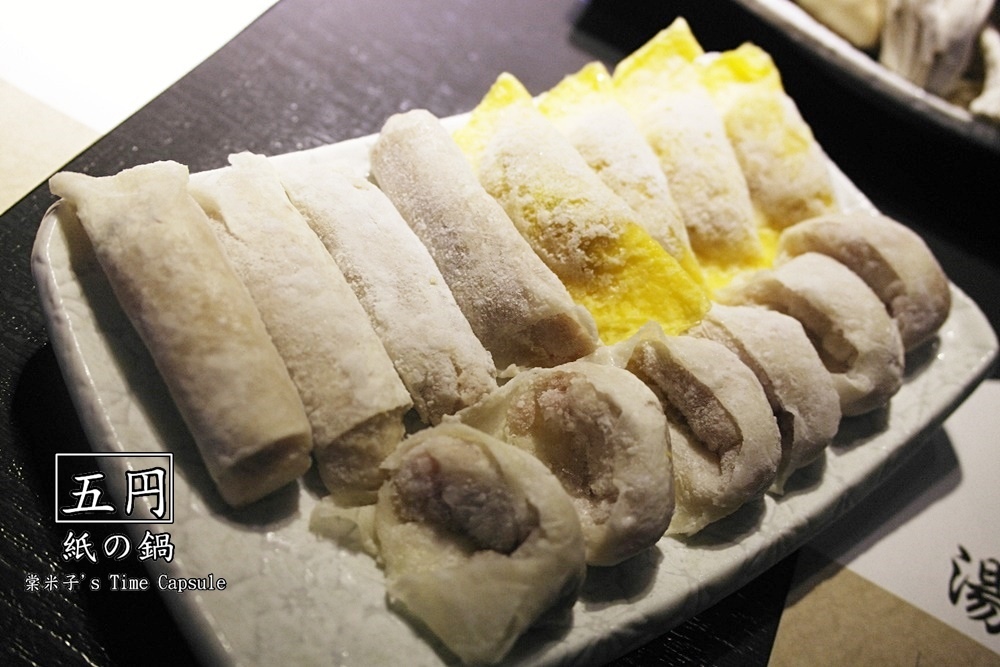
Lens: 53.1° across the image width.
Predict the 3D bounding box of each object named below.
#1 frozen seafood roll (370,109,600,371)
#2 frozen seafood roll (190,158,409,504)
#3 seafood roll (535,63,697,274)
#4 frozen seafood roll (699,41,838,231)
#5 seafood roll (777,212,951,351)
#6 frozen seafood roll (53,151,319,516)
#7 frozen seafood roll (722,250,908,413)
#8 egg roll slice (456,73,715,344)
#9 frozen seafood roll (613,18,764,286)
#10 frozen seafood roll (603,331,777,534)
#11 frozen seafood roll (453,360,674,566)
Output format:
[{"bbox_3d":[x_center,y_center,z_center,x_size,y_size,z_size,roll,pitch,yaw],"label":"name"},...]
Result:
[{"bbox_3d":[-0.006,-0.026,0.267,0.024,0.023,0.080,-21,66,-32],"label":"frozen seafood roll"},{"bbox_3d":[-0.047,-0.003,0.232,0.025,0.023,0.083,-17,67,-30],"label":"frozen seafood roll"},{"bbox_3d":[0.037,-0.051,0.301,0.030,0.023,0.078,-17,69,-30],"label":"seafood roll"},{"bbox_3d":[0.088,-0.065,0.330,0.030,0.023,0.072,-6,65,-24],"label":"frozen seafood roll"},{"bbox_3d":[0.111,-0.017,0.301,0.050,0.030,0.029,41,51,15],"label":"seafood roll"},{"bbox_3d":[-0.069,-0.003,0.225,0.024,0.023,0.083,-21,69,-32],"label":"frozen seafood roll"},{"bbox_3d":[0.090,-0.001,0.281,0.029,0.030,0.051,-27,65,-34],"label":"frozen seafood roll"},{"bbox_3d":[0.021,-0.034,0.280,0.036,0.024,0.085,-27,72,-34],"label":"egg roll slice"},{"bbox_3d":[0.062,-0.059,0.313,0.030,0.023,0.086,-6,65,-24],"label":"frozen seafood roll"},{"bbox_3d":[0.049,0.022,0.246,0.030,0.032,0.051,-16,59,-30],"label":"frozen seafood roll"},{"bbox_3d":[0.018,0.028,0.230,0.033,0.032,0.051,-25,64,-33],"label":"frozen seafood roll"}]

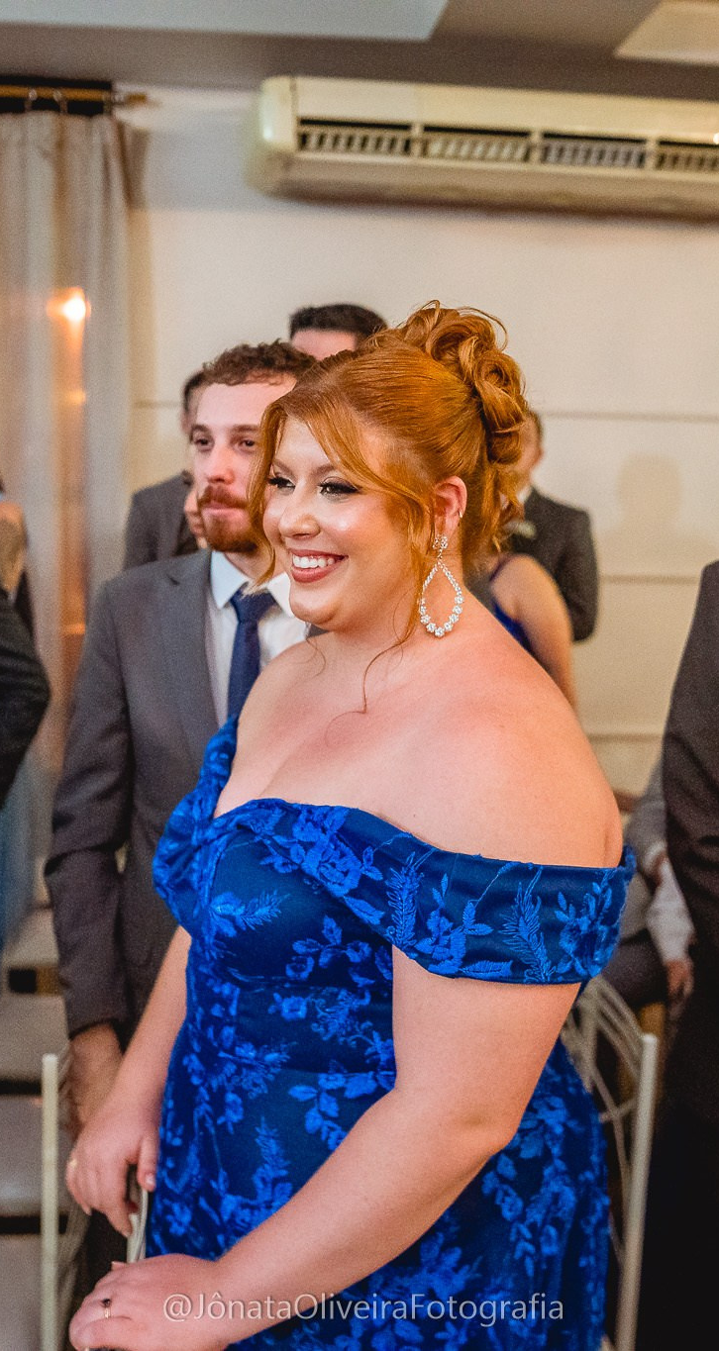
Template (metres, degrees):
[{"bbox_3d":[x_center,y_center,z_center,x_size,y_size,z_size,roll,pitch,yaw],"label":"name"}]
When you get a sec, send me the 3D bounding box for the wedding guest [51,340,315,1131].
[{"bbox_3d":[-0.151,0.418,1.920,0.530,1.733,0.330,5,9,27],"label":"wedding guest"}]

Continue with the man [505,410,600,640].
[{"bbox_3d":[0.305,0.215,3.302,0.520,1.764,0.320,5,9,30],"label":"man"}]

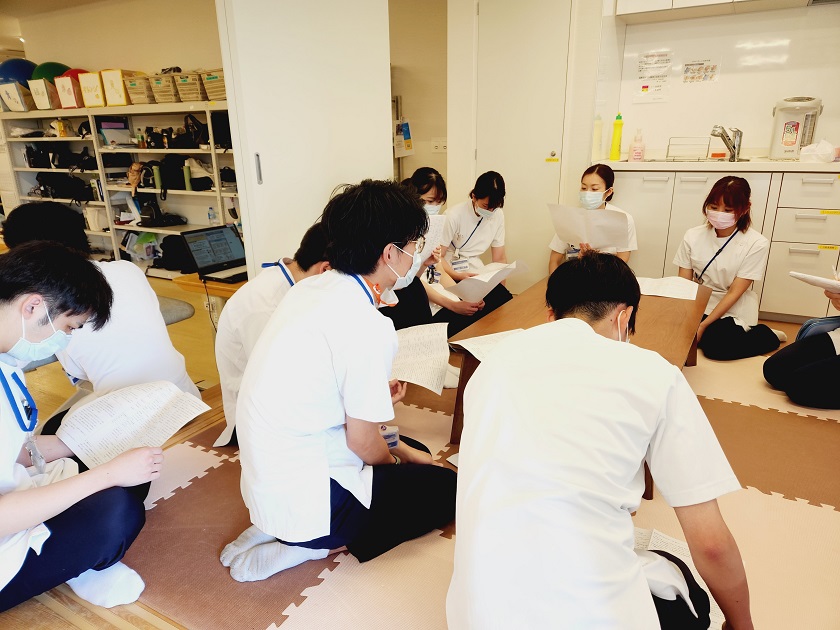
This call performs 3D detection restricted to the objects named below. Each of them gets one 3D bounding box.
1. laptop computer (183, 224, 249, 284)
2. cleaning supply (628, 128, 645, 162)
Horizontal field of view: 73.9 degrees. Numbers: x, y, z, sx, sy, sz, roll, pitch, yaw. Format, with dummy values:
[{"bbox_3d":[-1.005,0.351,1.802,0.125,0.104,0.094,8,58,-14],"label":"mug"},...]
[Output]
[{"bbox_3d":[-0.962,-0.327,2.887,0.330,0.222,0.350,9,21,29],"label":"laptop computer"},{"bbox_3d":[1.236,-0.963,3.160,0.085,0.185,0.060,7,19,24],"label":"cleaning supply"}]

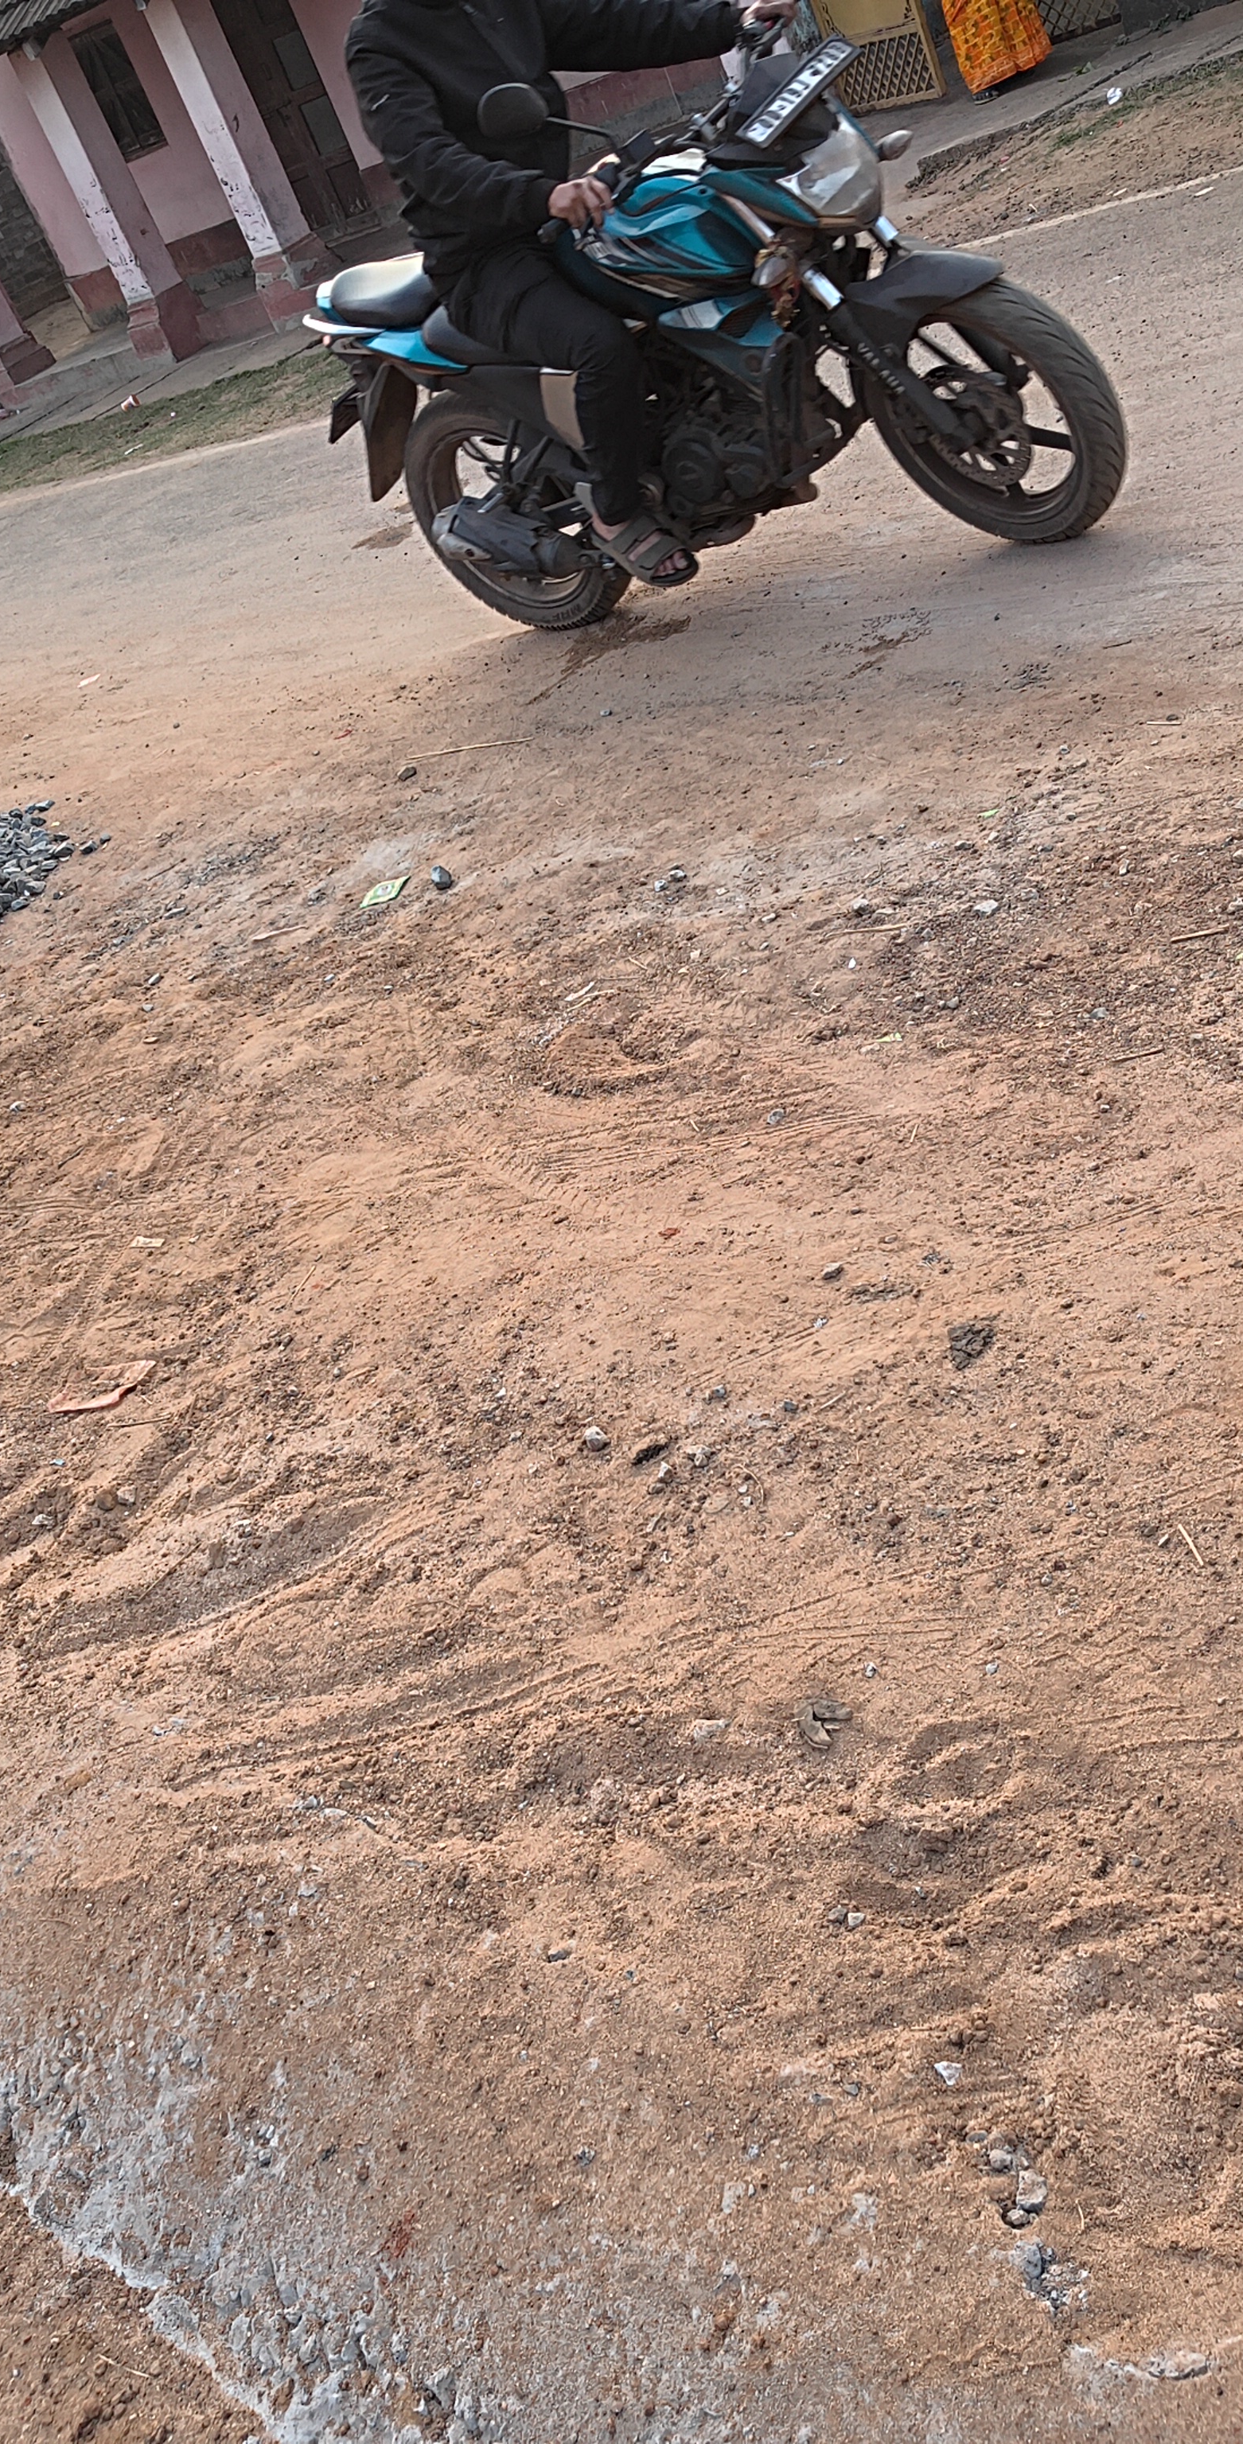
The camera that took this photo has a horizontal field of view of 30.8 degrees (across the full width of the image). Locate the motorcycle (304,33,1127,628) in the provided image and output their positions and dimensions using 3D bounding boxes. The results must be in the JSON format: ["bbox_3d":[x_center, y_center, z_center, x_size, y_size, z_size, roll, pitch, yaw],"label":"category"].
[{"bbox_3d":[0.095,-1.766,4.557,1.980,1.120,0.780,7,47,46],"label":"motorcycle"}]

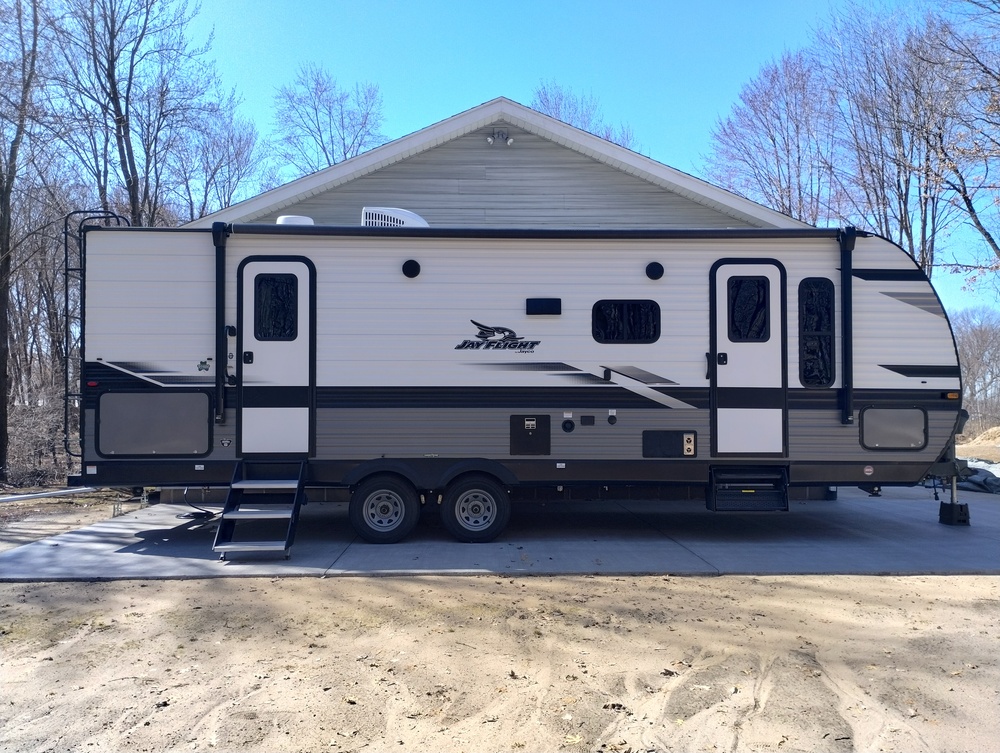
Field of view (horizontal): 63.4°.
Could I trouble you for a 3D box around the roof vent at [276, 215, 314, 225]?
[{"bbox_3d":[-2.071,-1.538,8.388,0.389,0.170,0.400,0,-1,-1],"label":"roof vent"}]

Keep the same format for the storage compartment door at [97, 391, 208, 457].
[{"bbox_3d":[-3.189,0.441,7.490,1.071,0.633,0.050,0,-1,-1],"label":"storage compartment door"}]

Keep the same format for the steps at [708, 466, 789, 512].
[{"bbox_3d":[2.392,1.078,7.914,0.720,0.440,0.380,0,-1,-1],"label":"steps"}]

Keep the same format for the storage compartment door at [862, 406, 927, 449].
[{"bbox_3d":[3.725,0.494,7.660,0.653,0.430,0.050,0,-1,-1],"label":"storage compartment door"}]

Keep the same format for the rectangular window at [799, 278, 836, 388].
[{"bbox_3d":[3.002,-0.409,7.665,0.354,1.054,0.050,0,-1,-1],"label":"rectangular window"}]

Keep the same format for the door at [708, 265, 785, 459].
[{"bbox_3d":[2.348,-0.180,7.643,0.742,1.875,0.070,0,-1,-1],"label":"door"}]

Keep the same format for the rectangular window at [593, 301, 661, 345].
[{"bbox_3d":[1.193,-0.512,7.622,0.647,0.418,0.050,0,-1,-1],"label":"rectangular window"}]

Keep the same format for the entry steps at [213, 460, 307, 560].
[{"bbox_3d":[-2.102,1.163,7.204,0.641,0.784,0.750,0,-1,-1],"label":"entry steps"}]

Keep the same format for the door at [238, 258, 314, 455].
[{"bbox_3d":[-2.077,-0.188,7.533,0.737,1.874,0.070,0,-1,-1],"label":"door"}]

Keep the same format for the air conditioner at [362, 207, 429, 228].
[{"bbox_3d":[-1.072,-1.594,8.815,0.754,0.340,0.700,0,-1,-1],"label":"air conditioner"}]

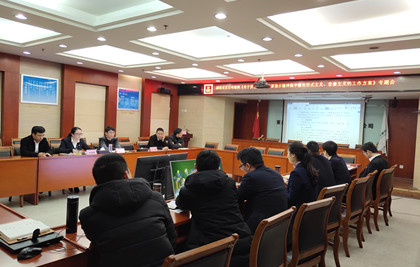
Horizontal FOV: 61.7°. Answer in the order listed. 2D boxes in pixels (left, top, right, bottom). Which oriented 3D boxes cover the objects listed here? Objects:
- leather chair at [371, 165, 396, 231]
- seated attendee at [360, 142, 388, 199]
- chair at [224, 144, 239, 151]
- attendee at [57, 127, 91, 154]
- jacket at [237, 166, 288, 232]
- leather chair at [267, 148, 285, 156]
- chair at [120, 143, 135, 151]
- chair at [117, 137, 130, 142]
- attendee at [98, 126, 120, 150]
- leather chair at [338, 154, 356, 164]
[{"bbox_3d":[2.428,0.953,5.406,0.560,0.900,0.480,3,2,42],"label":"leather chair"},{"bbox_3d":[2.384,0.787,5.551,0.720,1.270,0.520,3,1,36],"label":"seated attendee"},{"bbox_3d":[0.507,0.791,9.772,0.480,0.890,0.560,3,1,36],"label":"chair"},{"bbox_3d":[-2.843,0.515,7.511,0.780,1.300,0.580,3,1,30],"label":"attendee"},{"bbox_3d":[0.417,0.599,2.926,0.480,0.660,0.500,3,2,41],"label":"jacket"},{"bbox_3d":[1.683,0.866,9.416,0.480,0.900,0.560,3,1,36],"label":"leather chair"},{"bbox_3d":[-2.047,0.714,9.427,0.560,0.900,0.480,3,1,36],"label":"chair"},{"bbox_3d":[-2.760,0.634,11.969,0.560,0.900,0.480,3,1,36],"label":"chair"},{"bbox_3d":[-2.305,0.506,7.983,0.700,1.300,0.550,3,2,41],"label":"attendee"},{"bbox_3d":[2.969,0.931,7.841,0.480,0.890,0.560,3,1,36],"label":"leather chair"}]

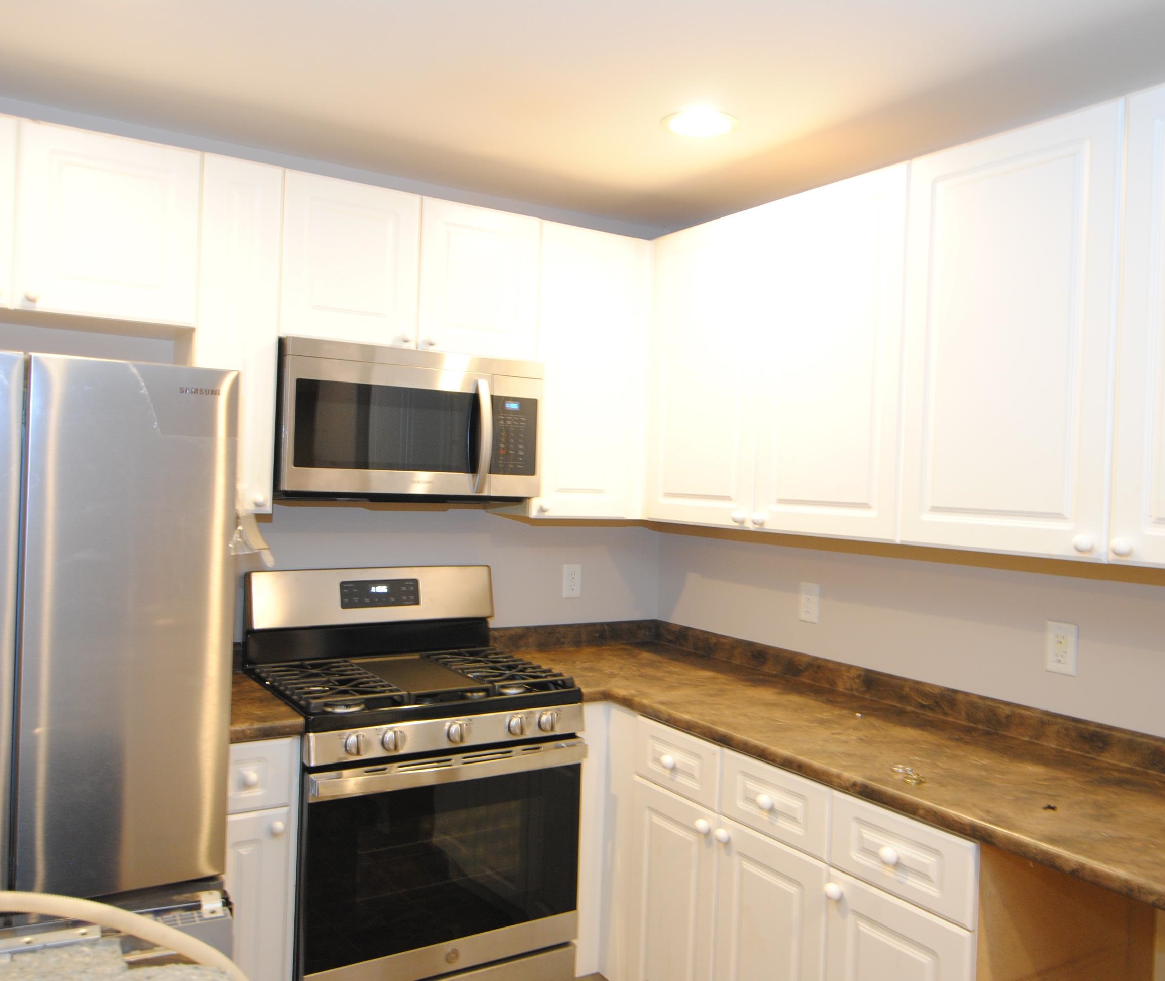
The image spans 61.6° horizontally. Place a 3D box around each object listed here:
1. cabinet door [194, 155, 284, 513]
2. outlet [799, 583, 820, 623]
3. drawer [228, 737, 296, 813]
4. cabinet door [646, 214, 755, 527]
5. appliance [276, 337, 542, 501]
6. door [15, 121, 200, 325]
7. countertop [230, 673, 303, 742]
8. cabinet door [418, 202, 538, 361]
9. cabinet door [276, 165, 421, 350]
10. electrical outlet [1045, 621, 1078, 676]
[{"bbox_3d":[-0.864,-0.378,2.442,0.190,0.880,0.030,1,1,-33],"label":"cabinet door"},{"bbox_3d":[0.675,0.337,2.920,0.009,0.114,0.072,1,1,-33],"label":"outlet"},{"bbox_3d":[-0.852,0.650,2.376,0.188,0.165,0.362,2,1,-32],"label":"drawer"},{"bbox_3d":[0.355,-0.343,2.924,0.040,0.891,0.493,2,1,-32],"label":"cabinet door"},{"bbox_3d":[-0.523,-0.179,2.788,0.760,0.413,0.385,1,1,-33],"label":"appliance"},{"bbox_3d":[-1.116,-0.621,2.315,0.388,0.429,0.038,2,1,-32],"label":"door"},{"bbox_3d":[-0.905,0.545,2.481,0.206,0.038,0.632,2,1,-32],"label":"countertop"},{"bbox_3d":[-0.293,-0.595,2.800,0.376,0.421,0.030,1,1,-33],"label":"cabinet door"},{"bbox_3d":[-0.620,-0.609,2.630,0.380,0.425,0.038,2,1,-32],"label":"cabinet door"},{"bbox_3d":[1.103,0.365,2.255,0.009,0.117,0.073,1,1,-33],"label":"electrical outlet"}]

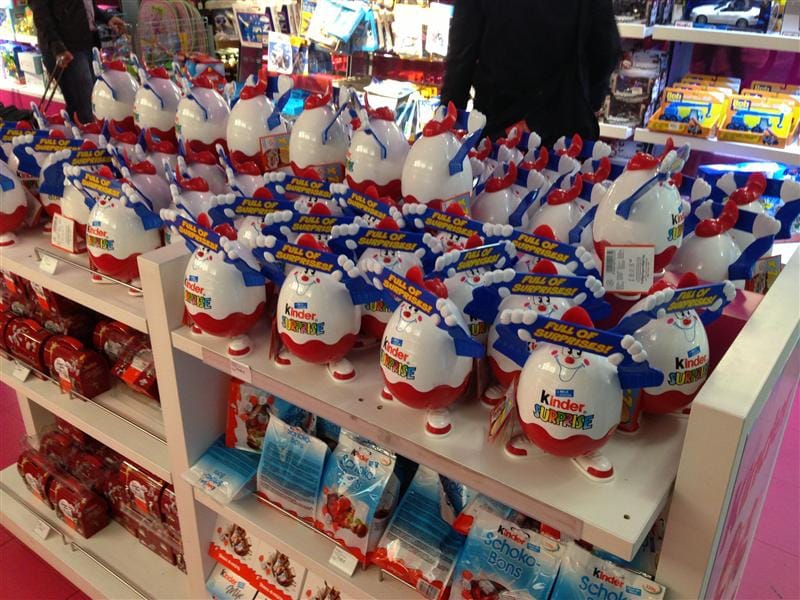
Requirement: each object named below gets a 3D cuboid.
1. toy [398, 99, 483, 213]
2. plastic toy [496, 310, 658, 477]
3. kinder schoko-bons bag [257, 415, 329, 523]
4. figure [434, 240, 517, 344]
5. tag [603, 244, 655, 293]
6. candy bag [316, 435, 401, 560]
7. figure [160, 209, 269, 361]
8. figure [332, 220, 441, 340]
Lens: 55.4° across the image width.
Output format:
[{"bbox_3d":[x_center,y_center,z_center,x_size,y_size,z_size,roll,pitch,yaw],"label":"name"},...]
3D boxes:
[{"bbox_3d":[0.081,-0.284,1.481,0.151,0.229,0.203,-16,31,-30],"label":"toy"},{"bbox_3d":[0.207,0.096,0.918,0.192,0.217,0.126,13,29,23],"label":"plastic toy"},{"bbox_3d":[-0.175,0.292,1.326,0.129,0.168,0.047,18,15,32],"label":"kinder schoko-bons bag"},{"bbox_3d":[0.105,0.004,1.200,0.203,0.229,0.151,-15,30,-28],"label":"figure"},{"bbox_3d":[0.325,-0.045,1.083,0.069,0.069,0.012,0,26,0],"label":"tag"},{"bbox_3d":[-0.062,0.321,1.261,0.114,0.189,0.048,18,8,32],"label":"candy bag"},{"bbox_3d":[-0.302,-0.038,1.280,0.203,0.229,0.151,19,32,34],"label":"figure"},{"bbox_3d":[-0.007,-0.030,1.267,0.203,0.229,0.151,6,27,12],"label":"figure"}]

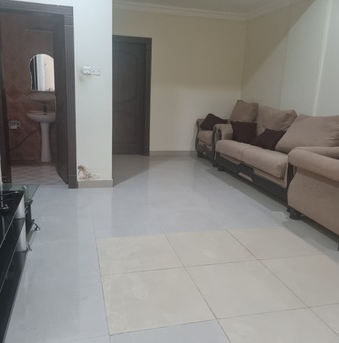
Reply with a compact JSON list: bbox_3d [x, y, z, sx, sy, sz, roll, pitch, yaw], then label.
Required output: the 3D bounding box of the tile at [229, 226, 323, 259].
[{"bbox_3d":[0.904,0.621,3.040,0.600,0.010,0.600,-1,14,-15],"label":"tile"}]

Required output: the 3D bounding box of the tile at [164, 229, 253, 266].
[{"bbox_3d":[0.325,0.634,2.884,0.600,0.010,0.600,-1,14,-15],"label":"tile"}]

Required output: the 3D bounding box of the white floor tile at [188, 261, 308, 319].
[{"bbox_3d":[0.480,0.776,2.322,0.600,0.010,0.600,-1,14,-15],"label":"white floor tile"}]

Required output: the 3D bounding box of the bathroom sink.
[{"bbox_3d":[-1.968,-0.849,5.434,0.500,0.180,0.420,-1,14,-15],"label":"bathroom sink"}]

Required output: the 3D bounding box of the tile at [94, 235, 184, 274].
[{"bbox_3d":[-0.254,0.648,2.727,0.600,0.010,0.600,-1,14,-15],"label":"tile"}]

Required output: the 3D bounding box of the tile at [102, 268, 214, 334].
[{"bbox_3d":[-0.099,0.789,2.165,0.600,0.010,0.600,-1,14,-15],"label":"tile"}]

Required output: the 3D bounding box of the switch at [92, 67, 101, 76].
[{"bbox_3d":[-0.868,-1.188,4.089,0.095,0.098,0.020,-1,14,-15],"label":"switch"}]

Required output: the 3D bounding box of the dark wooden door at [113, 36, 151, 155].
[{"bbox_3d":[-0.829,-1.314,6.240,1.000,2.120,0.100,-1,14,-15],"label":"dark wooden door"}]

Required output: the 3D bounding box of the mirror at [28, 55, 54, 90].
[{"bbox_3d":[-1.993,-1.562,5.483,0.430,0.580,0.020,-1,14,-15],"label":"mirror"}]

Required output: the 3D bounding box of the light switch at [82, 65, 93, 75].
[{"bbox_3d":[-0.971,-1.192,4.060,0.095,0.100,0.020,-1,14,-15],"label":"light switch"}]

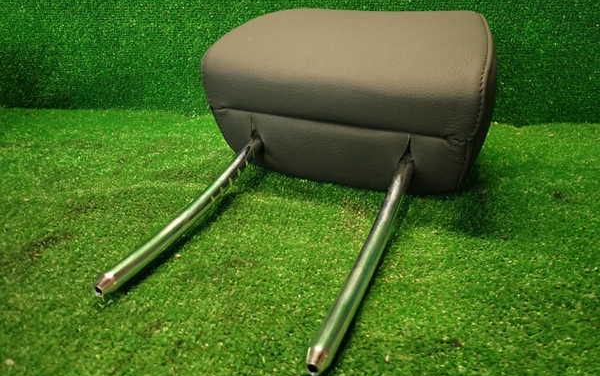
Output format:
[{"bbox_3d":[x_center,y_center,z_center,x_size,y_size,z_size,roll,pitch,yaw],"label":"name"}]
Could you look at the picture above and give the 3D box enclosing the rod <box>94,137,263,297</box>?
[{"bbox_3d":[-0.082,0.014,0.346,0.013,0.025,0.208,11,38,23],"label":"rod"}]

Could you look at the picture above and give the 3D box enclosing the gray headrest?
[{"bbox_3d":[0.064,-0.096,0.455,0.255,0.140,0.195,11,39,23],"label":"gray headrest"}]

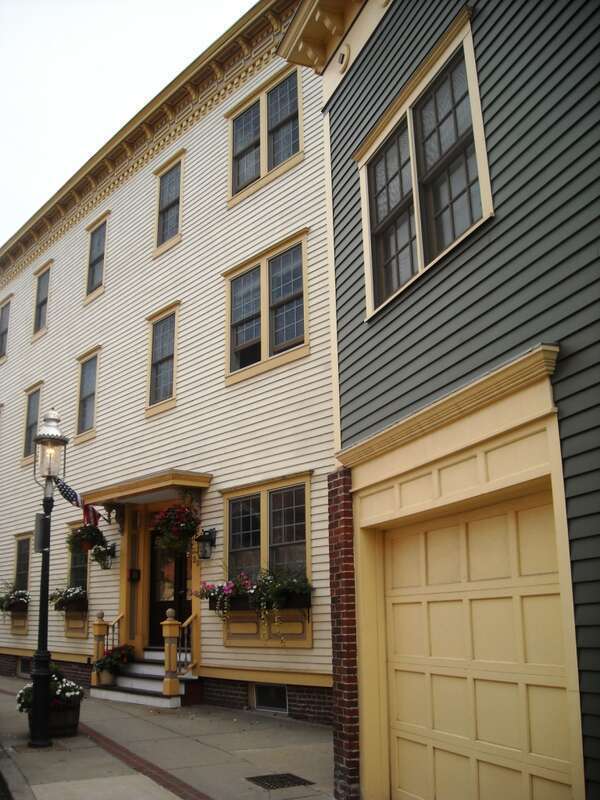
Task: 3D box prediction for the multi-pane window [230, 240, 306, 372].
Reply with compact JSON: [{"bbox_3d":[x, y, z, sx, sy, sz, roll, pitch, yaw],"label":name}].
[{"bbox_3d":[-0.553,-1.430,12.952,0.130,1.680,2.020,10,-18,-38],"label":"multi-pane window"}]

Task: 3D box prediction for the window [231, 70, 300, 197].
[{"bbox_3d":[-0.633,-4.703,14.309,0.100,1.709,1.971,12,-20,-38],"label":"window"}]

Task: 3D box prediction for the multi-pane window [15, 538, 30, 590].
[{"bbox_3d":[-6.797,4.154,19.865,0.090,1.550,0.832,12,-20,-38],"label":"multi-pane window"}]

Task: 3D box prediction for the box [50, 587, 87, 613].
[{"bbox_3d":[-4.834,4.184,16.964,0.320,0.460,1.150,13,-21,-39],"label":"box"}]

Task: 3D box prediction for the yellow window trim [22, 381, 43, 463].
[{"bbox_3d":[-6.751,0.593,20.395,0.140,2.040,1.250,10,-18,-38],"label":"yellow window trim"}]

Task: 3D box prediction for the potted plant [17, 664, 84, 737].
[{"bbox_3d":[-3.211,3.927,10.518,0.740,0.800,0.740,10,-18,-38],"label":"potted plant"}]

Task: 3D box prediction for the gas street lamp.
[{"bbox_3d":[-3.158,2.131,10.052,0.460,4.200,0.460,12,-20,-38],"label":"gas street lamp"}]

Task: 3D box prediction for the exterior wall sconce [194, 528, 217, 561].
[{"bbox_3d":[-1.525,2.330,13.118,0.290,0.490,0.230,10,-18,-38],"label":"exterior wall sconce"}]

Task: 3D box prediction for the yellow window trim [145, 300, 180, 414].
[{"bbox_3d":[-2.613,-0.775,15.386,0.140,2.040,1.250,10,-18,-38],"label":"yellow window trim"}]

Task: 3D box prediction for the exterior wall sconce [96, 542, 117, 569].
[{"bbox_3d":[-3.794,3.064,15.868,0.290,0.500,0.230,10,-18,-38],"label":"exterior wall sconce"}]

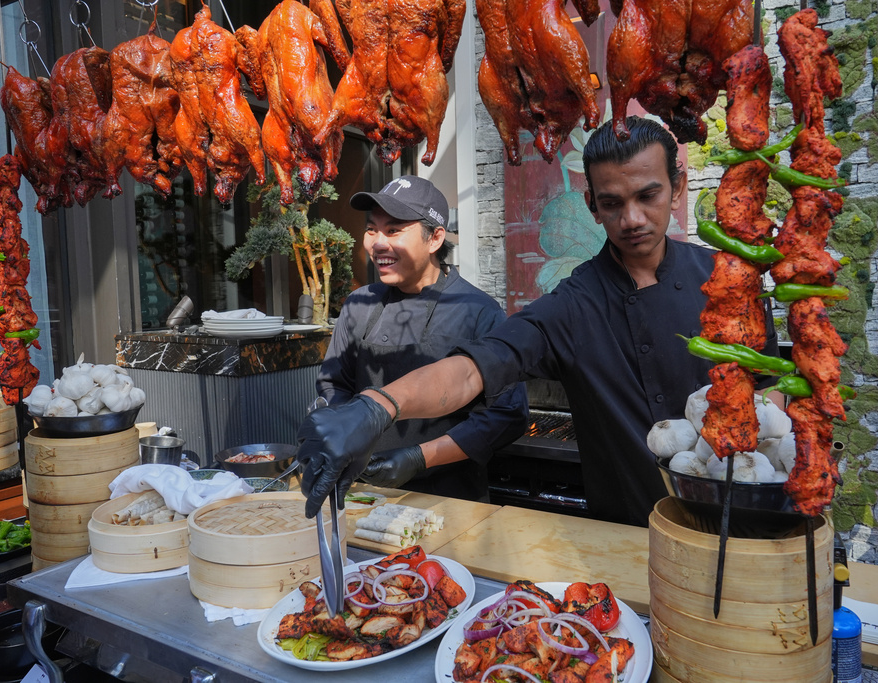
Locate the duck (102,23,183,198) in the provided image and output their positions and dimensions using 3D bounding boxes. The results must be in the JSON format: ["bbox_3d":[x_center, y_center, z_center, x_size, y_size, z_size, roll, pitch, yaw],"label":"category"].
[{"bbox_3d":[-0.615,-0.478,1.420,0.165,0.350,0.150,-3,4,-21],"label":"duck"}]

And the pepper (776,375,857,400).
[{"bbox_3d":[0.469,0.060,0.855,0.112,0.032,0.028,5,0,0],"label":"pepper"}]

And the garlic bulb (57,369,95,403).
[{"bbox_3d":[-0.704,0.085,1.320,0.061,0.056,0.061,-18,12,0],"label":"garlic bulb"}]

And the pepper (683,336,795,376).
[{"bbox_3d":[0.374,0.016,0.855,0.148,0.034,0.030,16,0,0],"label":"pepper"}]

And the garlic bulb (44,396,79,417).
[{"bbox_3d":[-0.832,0.147,1.500,0.068,0.058,0.065,-3,4,-24],"label":"garlic bulb"}]

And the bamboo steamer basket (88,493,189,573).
[{"bbox_3d":[-0.528,0.351,1.303,0.243,0.082,0.243,-1,5,0],"label":"bamboo steamer basket"}]

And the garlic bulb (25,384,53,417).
[{"bbox_3d":[-0.782,0.115,1.335,0.052,0.057,0.057,16,-7,-24],"label":"garlic bulb"}]

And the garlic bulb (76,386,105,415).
[{"bbox_3d":[-0.775,0.134,1.520,0.063,0.060,0.060,-3,4,-24],"label":"garlic bulb"}]

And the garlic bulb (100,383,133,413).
[{"bbox_3d":[-0.619,0.107,1.310,0.057,0.052,0.057,25,18,0],"label":"garlic bulb"}]

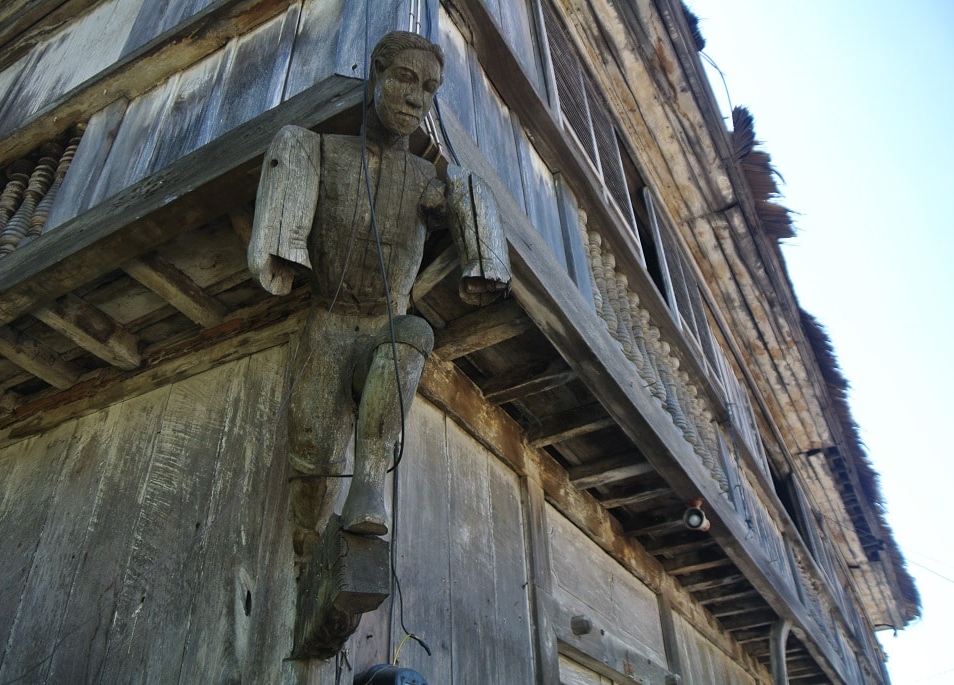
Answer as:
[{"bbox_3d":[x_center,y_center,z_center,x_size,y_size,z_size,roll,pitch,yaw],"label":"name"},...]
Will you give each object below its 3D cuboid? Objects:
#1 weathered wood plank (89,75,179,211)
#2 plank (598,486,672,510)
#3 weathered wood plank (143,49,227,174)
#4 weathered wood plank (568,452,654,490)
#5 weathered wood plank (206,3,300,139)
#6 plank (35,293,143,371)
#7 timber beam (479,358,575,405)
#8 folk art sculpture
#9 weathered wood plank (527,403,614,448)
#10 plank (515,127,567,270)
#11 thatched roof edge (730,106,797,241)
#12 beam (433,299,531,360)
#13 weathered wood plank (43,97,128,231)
[{"bbox_3d":[-1.232,-0.734,2.764,0.275,0.595,0.035,-20,-41,22],"label":"weathered wood plank"},{"bbox_3d":[0.822,0.787,4.011,0.399,0.073,0.082,-20,-41,22],"label":"plank"},{"bbox_3d":[-0.988,-0.817,2.653,0.268,0.578,0.035,-20,-41,22],"label":"weathered wood plank"},{"bbox_3d":[0.666,0.624,3.802,0.408,0.087,0.108,-20,-41,22],"label":"weathered wood plank"},{"bbox_3d":[-0.658,-0.837,2.364,0.285,0.573,0.042,-20,-41,22],"label":"weathered wood plank"},{"bbox_3d":[-1.427,-0.057,2.829,0.072,0.121,0.429,-20,-41,22],"label":"plank"},{"bbox_3d":[0.218,0.131,3.029,0.373,0.124,0.075,-20,-41,22],"label":"timber beam"},{"bbox_3d":[-0.236,-0.066,1.730,0.556,1.411,0.531,8,-24,-14],"label":"folk art sculpture"},{"bbox_3d":[0.428,0.369,3.470,0.408,0.105,0.070,-20,-41,22],"label":"weathered wood plank"},{"bbox_3d":[0.255,-0.568,3.087,0.035,0.560,0.404,-20,-41,22],"label":"plank"},{"bbox_3d":[2.098,-1.227,5.702,0.249,0.216,1.295,-20,-41,22],"label":"thatched roof edge"},{"bbox_3d":[0.026,-0.059,2.788,0.373,0.141,0.075,-20,-41,22],"label":"beam"},{"bbox_3d":[-1.327,-0.618,2.683,0.207,0.639,0.042,-20,-41,22],"label":"weathered wood plank"}]

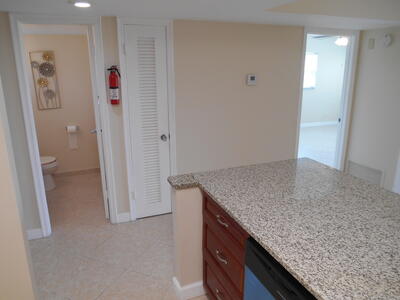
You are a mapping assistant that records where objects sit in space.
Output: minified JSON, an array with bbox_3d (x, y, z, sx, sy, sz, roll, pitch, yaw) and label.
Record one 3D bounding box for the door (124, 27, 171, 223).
[{"bbox_3d":[-0.523,-0.233,3.190,0.418,2.031,0.038,-6,15,-20],"label":"door"}]

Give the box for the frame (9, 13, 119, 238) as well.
[{"bbox_3d":[-1.268,-0.186,2.953,0.731,2.098,0.130,-6,15,-20],"label":"frame"}]

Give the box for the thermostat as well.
[{"bbox_3d":[0.596,-0.804,3.456,0.119,0.120,0.030,-6,15,-20],"label":"thermostat"}]

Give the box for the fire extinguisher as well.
[{"bbox_3d":[-0.815,-0.620,2.892,0.119,0.367,0.115,-6,15,-20],"label":"fire extinguisher"}]

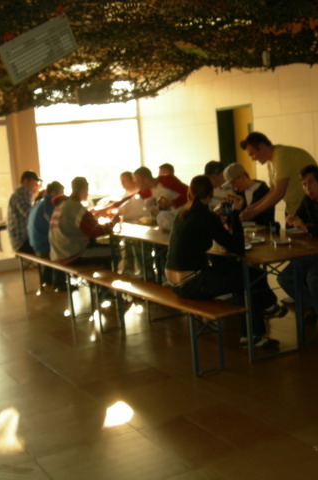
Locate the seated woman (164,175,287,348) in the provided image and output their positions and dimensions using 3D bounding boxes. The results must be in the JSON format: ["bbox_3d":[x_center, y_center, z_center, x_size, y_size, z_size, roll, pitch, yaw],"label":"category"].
[{"bbox_3d":[0.430,0.179,4.986,0.979,1.357,0.561,-10,9,-39],"label":"seated woman"}]

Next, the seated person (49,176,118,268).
[{"bbox_3d":[-0.798,0.023,7.029,0.836,1.362,0.571,-10,9,-39],"label":"seated person"}]

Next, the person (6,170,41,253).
[{"bbox_3d":[-1.434,-0.095,8.048,0.796,1.448,0.530,-9,8,-34],"label":"person"}]

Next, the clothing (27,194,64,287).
[{"bbox_3d":[-1.193,0.037,7.602,0.680,1.080,0.520,-9,8,-28],"label":"clothing"}]

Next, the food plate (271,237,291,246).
[{"bbox_3d":[0.911,0.023,5.023,0.153,0.036,0.153,-8,8,-28],"label":"food plate"}]

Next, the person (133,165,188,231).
[{"bbox_3d":[0.060,-0.121,7.565,0.800,1.360,0.550,-8,8,-25],"label":"person"}]

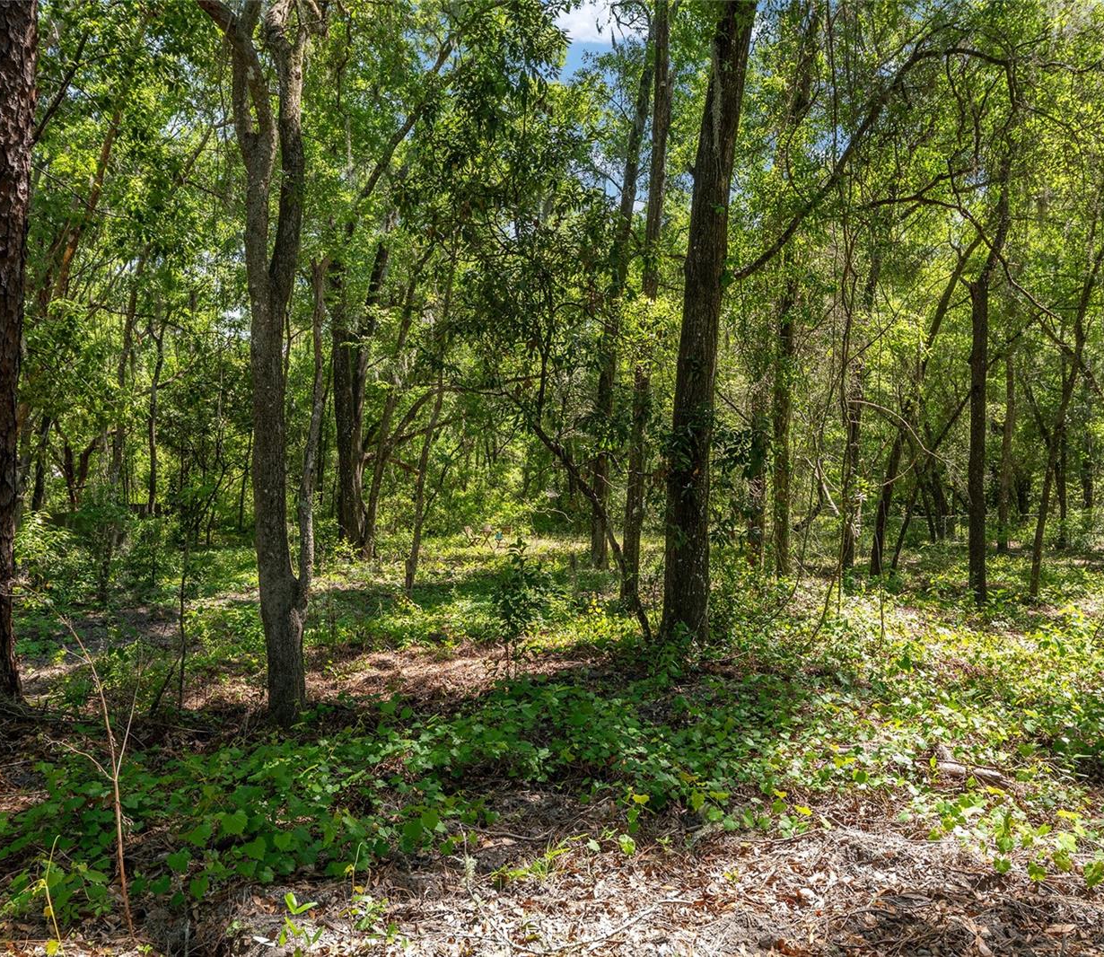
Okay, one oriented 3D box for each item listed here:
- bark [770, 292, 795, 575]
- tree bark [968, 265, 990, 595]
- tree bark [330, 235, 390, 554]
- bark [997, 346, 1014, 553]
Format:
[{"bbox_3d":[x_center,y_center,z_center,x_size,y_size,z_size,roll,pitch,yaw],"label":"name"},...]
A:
[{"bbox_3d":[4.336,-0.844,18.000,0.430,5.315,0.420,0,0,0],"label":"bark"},{"bbox_3d":[5.888,-0.557,13.200,0.300,4.547,0.300,0,0,0],"label":"tree bark"},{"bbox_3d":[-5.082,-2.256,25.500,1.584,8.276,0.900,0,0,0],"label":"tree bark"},{"bbox_3d":[12.092,-0.777,25.500,0.440,5.497,0.420,0,0,0],"label":"bark"}]

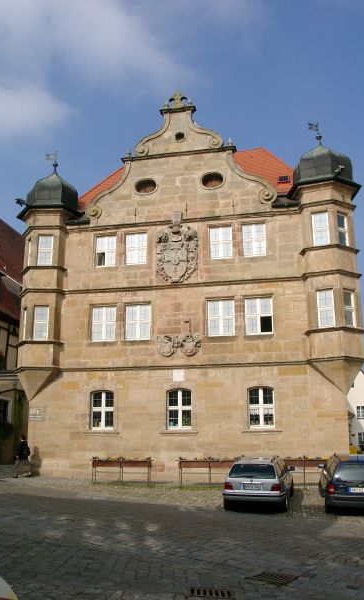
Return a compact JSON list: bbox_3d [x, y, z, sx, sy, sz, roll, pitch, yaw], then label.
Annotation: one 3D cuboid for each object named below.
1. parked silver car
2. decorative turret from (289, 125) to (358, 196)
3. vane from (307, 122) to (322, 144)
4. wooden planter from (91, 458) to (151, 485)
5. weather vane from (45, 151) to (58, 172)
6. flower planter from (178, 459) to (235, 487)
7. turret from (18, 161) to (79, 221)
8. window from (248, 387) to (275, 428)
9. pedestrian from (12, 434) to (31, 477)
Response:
[{"bbox_3d":[2.359,5.291,17.547,1.700,1.400,4.430,-3,-12,12],"label":"parked silver car"},{"bbox_3d":[5.639,-5.558,23.649,2.700,3.250,2.750,-3,-15,11],"label":"decorative turret"},{"bbox_3d":[5.350,-6.723,23.795,0.500,0.970,0.170,4,-15,-17],"label":"vane"},{"bbox_3d":[-2.165,6.153,21.229,2.250,0.940,0.400,-3,-15,11],"label":"wooden planter"},{"bbox_3d":[-6.164,-6.557,27.898,0.570,1.150,0.200,0,-14,0],"label":"weather vane"},{"bbox_3d":[0.945,6.024,20.628,2.220,0.960,0.400,-3,-15,11],"label":"flower planter"},{"bbox_3d":[-5.790,-4.987,26.691,2.850,2.662,2.550,0,-14,-3],"label":"turret"},{"bbox_3d":[3.017,4.081,22.321,0.990,1.548,0.150,-3,-14,11],"label":"window"},{"bbox_3d":[-6.245,6.096,23.000,0.600,1.662,0.480,-5,-14,17],"label":"pedestrian"}]

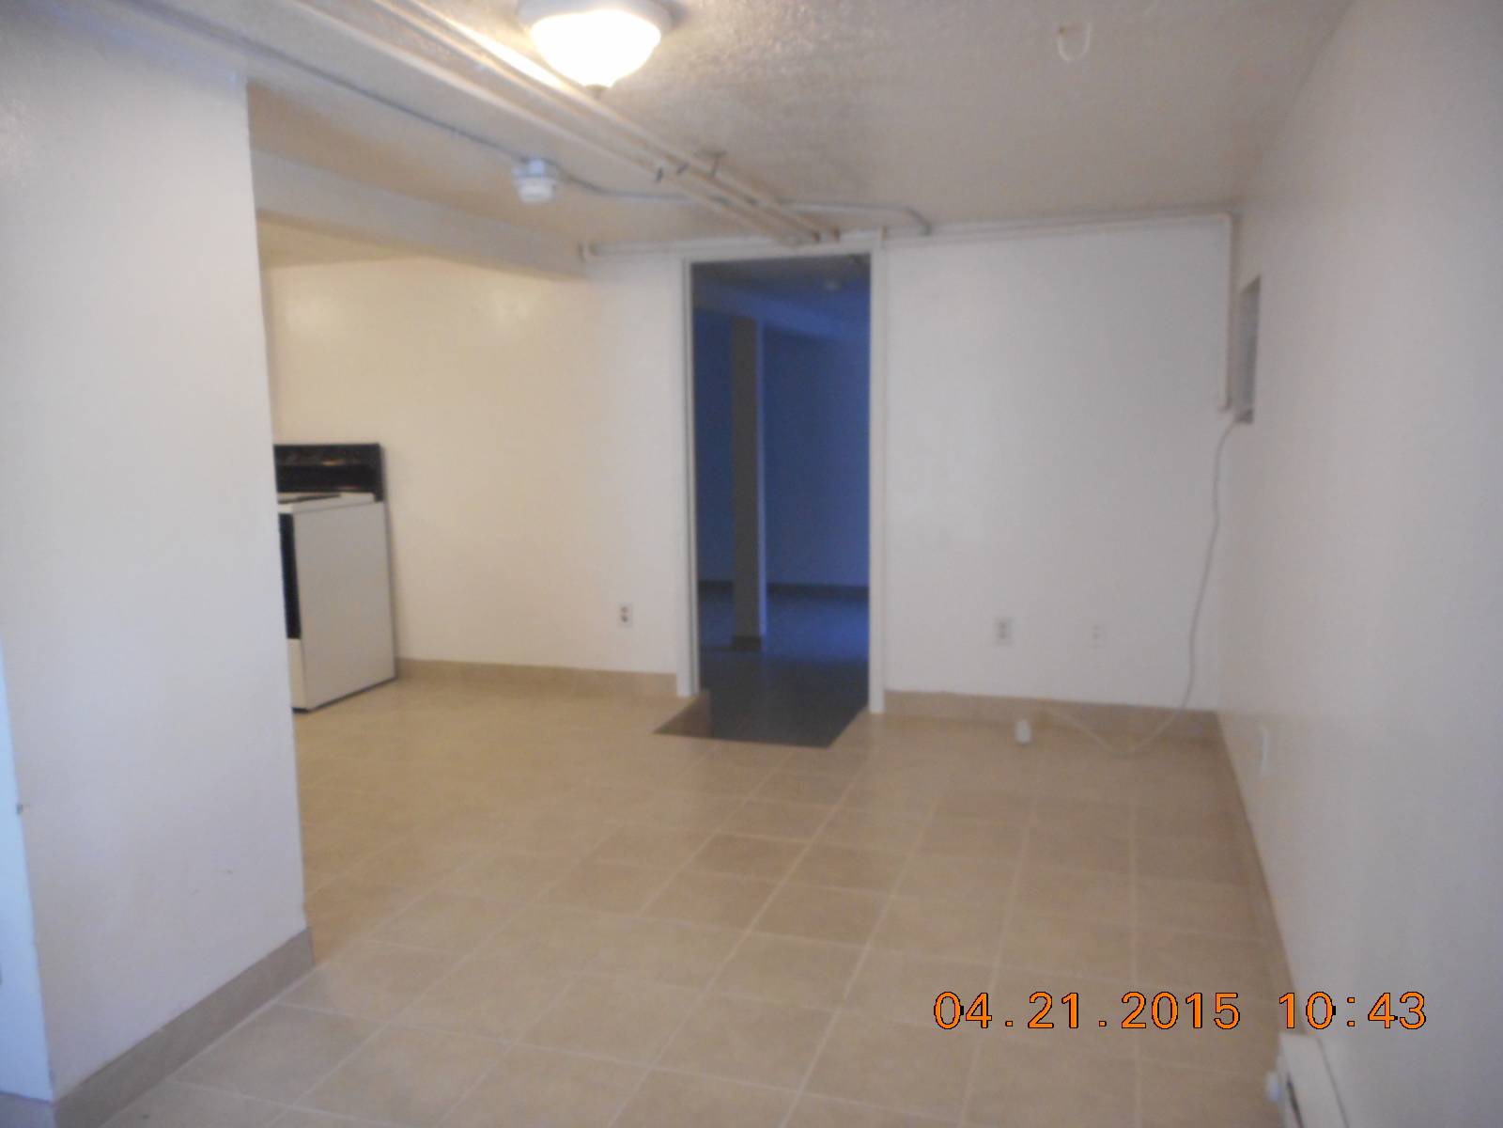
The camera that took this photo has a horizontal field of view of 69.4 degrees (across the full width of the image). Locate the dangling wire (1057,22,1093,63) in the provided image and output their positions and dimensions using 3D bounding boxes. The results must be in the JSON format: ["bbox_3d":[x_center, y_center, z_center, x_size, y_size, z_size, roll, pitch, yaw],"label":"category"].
[{"bbox_3d":[0.651,-1.052,2.188,0.065,0.075,0.012,1,8,18],"label":"dangling wire"}]

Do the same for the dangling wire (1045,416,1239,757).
[{"bbox_3d":[1.490,0.084,4.180,0.660,1.250,0.300,1,8,18],"label":"dangling wire"}]

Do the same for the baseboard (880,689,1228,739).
[{"bbox_3d":[1.216,0.621,4.504,1.360,0.110,0.015,1,8,19],"label":"baseboard"}]

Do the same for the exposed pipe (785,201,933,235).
[{"bbox_3d":[0.429,-1.317,4.138,0.440,0.035,0.550,1,8,18],"label":"exposed pipe"}]

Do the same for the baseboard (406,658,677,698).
[{"bbox_3d":[-1.079,0.561,5.324,1.530,0.110,0.015,1,8,19],"label":"baseboard"}]

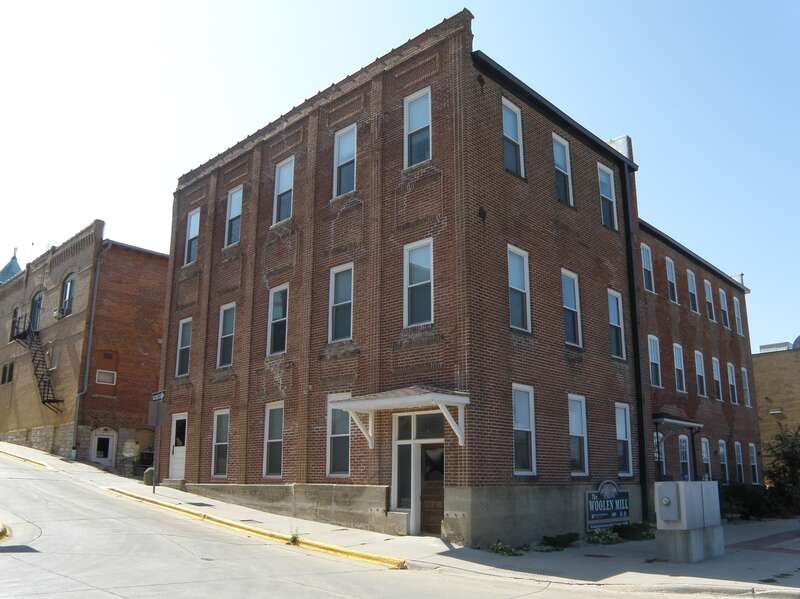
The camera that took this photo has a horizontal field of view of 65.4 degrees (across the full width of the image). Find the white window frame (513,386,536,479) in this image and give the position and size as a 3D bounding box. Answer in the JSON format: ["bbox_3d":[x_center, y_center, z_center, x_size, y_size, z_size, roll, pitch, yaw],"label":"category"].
[{"bbox_3d":[2.763,2.940,14.096,0.150,2.028,0.901,-14,-21,42],"label":"white window frame"}]

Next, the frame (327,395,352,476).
[{"bbox_3d":[-1.548,3.453,15.952,0.950,2.080,0.150,-14,-20,42],"label":"frame"}]

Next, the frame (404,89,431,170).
[{"bbox_3d":[0.483,-4.266,15.604,0.914,2.030,0.150,-14,-21,42],"label":"frame"}]

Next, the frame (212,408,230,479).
[{"bbox_3d":[-5.694,4.594,19.892,0.950,2.080,0.150,-14,-20,42],"label":"frame"}]

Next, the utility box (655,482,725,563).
[{"bbox_3d":[4.968,3.777,10.715,1.250,1.250,0.580,14,-21,-42],"label":"utility box"}]

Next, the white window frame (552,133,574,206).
[{"bbox_3d":[4.792,-3.810,18.276,0.150,2.080,0.950,-14,-20,42],"label":"white window frame"}]

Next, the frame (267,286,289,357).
[{"bbox_3d":[-3.693,0.633,18.800,0.950,2.080,0.150,-14,-20,42],"label":"frame"}]

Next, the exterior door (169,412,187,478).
[{"bbox_3d":[-7.715,5.097,21.623,1.050,2.180,0.150,-14,-20,42],"label":"exterior door"}]

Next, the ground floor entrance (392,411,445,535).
[{"bbox_3d":[0.414,3.782,13.643,1.633,2.606,0.300,-14,-21,42],"label":"ground floor entrance"}]

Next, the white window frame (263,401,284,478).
[{"bbox_3d":[-3.446,3.902,17.292,0.891,2.043,0.150,-14,-21,42],"label":"white window frame"}]

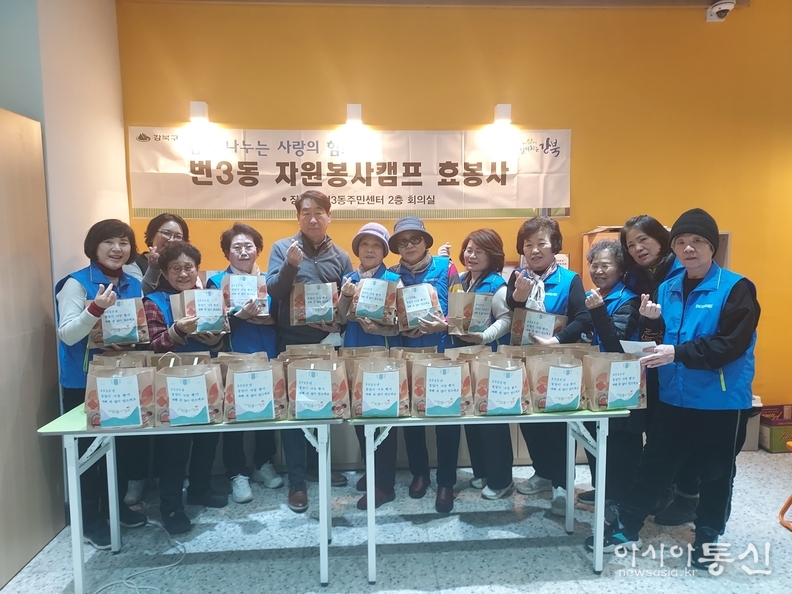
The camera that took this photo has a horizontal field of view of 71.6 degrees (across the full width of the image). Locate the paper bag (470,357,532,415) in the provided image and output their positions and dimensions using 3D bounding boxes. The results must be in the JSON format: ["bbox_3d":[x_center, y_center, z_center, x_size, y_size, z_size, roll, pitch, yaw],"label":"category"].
[{"bbox_3d":[0.466,0.384,2.405,0.250,0.235,0.130,-1,7,-6],"label":"paper bag"}]

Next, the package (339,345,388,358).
[{"bbox_3d":[-0.152,0.363,2.603,0.243,0.228,0.149,-1,5,-3],"label":"package"}]

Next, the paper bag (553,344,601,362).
[{"bbox_3d":[0.873,0.350,2.699,0.250,0.220,0.140,-1,6,-5],"label":"paper bag"}]

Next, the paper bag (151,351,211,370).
[{"bbox_3d":[-0.969,0.378,2.479,0.248,0.233,0.144,-1,5,-5],"label":"paper bag"}]

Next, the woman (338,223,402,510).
[{"bbox_3d":[-0.137,0.380,3.143,0.460,1.580,0.400,1,6,18],"label":"woman"}]

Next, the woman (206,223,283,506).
[{"bbox_3d":[-0.862,0.372,3.182,0.470,1.600,0.390,-2,6,-18],"label":"woman"}]

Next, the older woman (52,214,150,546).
[{"bbox_3d":[-1.440,0.426,2.723,0.467,1.579,0.367,-3,6,-30],"label":"older woman"}]

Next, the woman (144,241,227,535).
[{"bbox_3d":[-1.092,0.457,2.866,0.437,1.485,0.367,-3,6,-25],"label":"woman"}]

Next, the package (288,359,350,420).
[{"bbox_3d":[-0.322,0.392,2.341,0.248,0.223,0.144,-1,5,-2],"label":"package"}]

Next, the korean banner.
[{"bbox_3d":[-0.268,-0.831,3.720,2.980,0.610,0.020,-1,7,-4],"label":"korean banner"}]

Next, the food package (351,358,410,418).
[{"bbox_3d":[-0.065,0.389,2.380,0.250,0.235,0.130,-1,7,-4],"label":"food package"}]

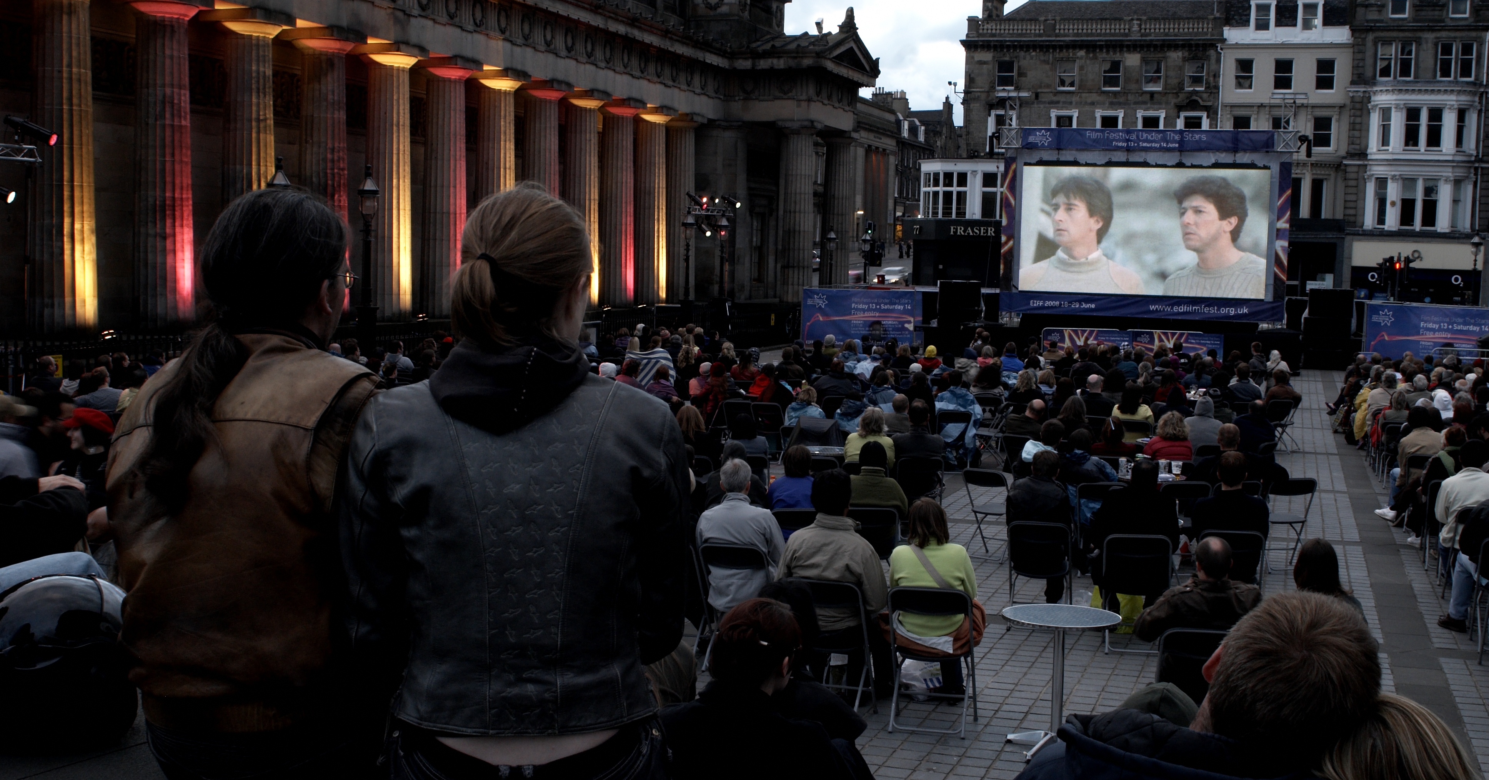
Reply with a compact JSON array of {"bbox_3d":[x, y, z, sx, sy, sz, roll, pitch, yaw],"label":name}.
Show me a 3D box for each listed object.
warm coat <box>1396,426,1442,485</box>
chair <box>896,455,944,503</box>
[{"bbox_3d":[6.933,0.696,16.623,0.540,0.640,0.420,3,4,14],"label":"warm coat"},{"bbox_3d":[1.661,1.009,15.321,0.459,0.802,0.460,2,4,4],"label":"chair"}]

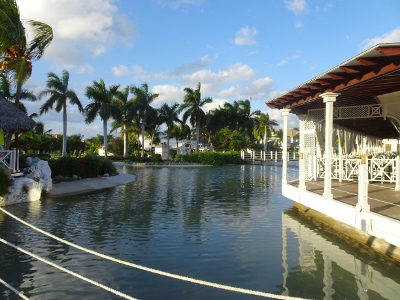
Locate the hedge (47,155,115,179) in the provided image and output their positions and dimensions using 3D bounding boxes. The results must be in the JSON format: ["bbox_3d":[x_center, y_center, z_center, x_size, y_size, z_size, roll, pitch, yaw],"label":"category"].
[{"bbox_3d":[-7.250,1.000,17.200,3.900,1.300,1.800,0,0,-35],"label":"hedge"}]

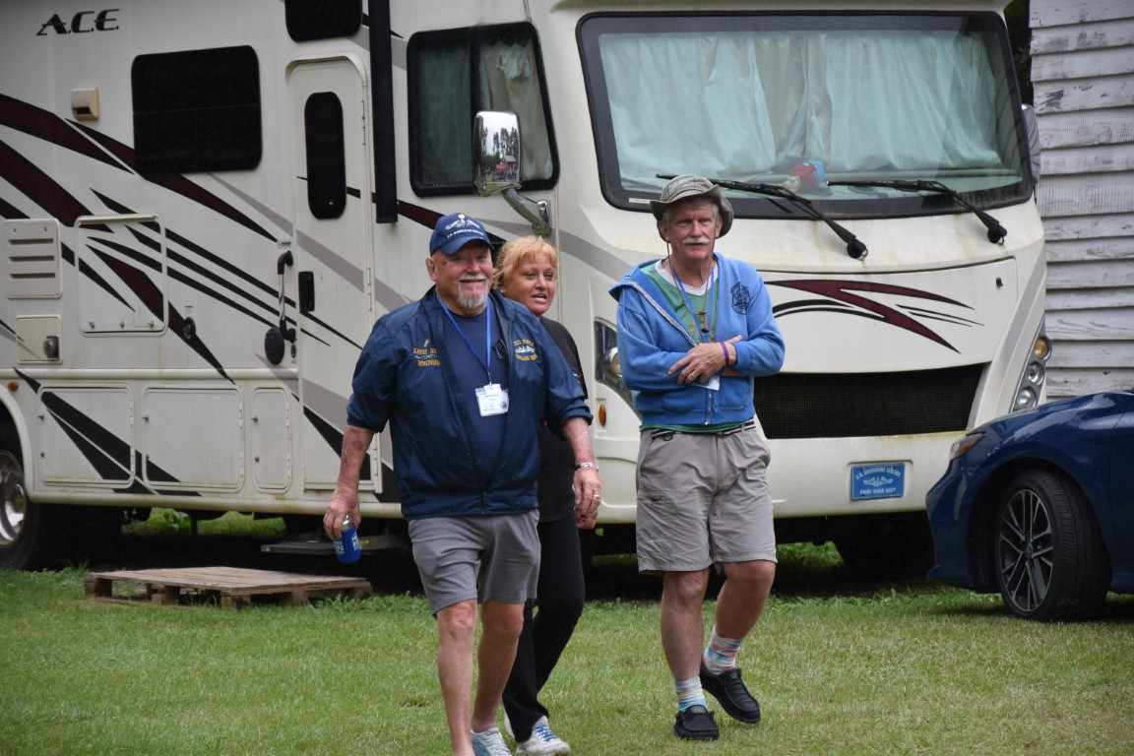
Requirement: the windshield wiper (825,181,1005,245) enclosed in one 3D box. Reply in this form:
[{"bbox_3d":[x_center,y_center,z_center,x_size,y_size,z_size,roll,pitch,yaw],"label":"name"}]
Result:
[{"bbox_3d":[1.503,-0.700,21.070,1.030,0.280,0.140,-3,2,-40],"label":"windshield wiper"}]

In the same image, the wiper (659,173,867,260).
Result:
[{"bbox_3d":[0.815,-0.668,20.580,0.950,0.370,0.150,-2,2,-27],"label":"wiper"}]

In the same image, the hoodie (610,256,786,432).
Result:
[{"bbox_3d":[0.416,-0.119,15.900,0.550,0.550,0.400,-2,1,-8],"label":"hoodie"}]

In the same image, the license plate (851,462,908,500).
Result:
[{"bbox_3d":[1.367,0.457,21.700,0.305,0.152,0.010,-3,7,-38],"label":"license plate"}]

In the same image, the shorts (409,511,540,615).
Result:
[{"bbox_3d":[-0.281,0.504,15.120,0.400,0.440,0.330,-2,1,-9],"label":"shorts"}]

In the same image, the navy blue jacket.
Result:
[{"bbox_3d":[-0.303,0.084,15.300,0.720,0.710,0.420,-2,1,-12],"label":"navy blue jacket"}]

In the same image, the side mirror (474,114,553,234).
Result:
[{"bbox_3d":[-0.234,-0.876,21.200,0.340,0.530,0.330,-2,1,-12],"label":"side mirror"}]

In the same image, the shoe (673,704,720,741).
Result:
[{"bbox_3d":[0.415,1.090,15.800,0.118,0.105,0.290,-2,1,-8],"label":"shoe"}]

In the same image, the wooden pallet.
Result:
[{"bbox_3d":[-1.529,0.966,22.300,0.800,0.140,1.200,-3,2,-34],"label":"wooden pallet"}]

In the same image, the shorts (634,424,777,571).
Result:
[{"bbox_3d":[0.446,0.386,15.950,0.440,0.480,0.320,-2,1,-14],"label":"shorts"}]

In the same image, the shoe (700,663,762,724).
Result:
[{"bbox_3d":[0.539,1.040,16.250,0.105,0.110,0.290,-2,23,-27],"label":"shoe"}]

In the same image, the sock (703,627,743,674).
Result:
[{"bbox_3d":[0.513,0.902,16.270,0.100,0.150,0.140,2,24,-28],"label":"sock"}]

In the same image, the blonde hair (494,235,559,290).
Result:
[{"bbox_3d":[-0.126,-0.363,15.650,0.185,0.190,0.210,-2,2,-25],"label":"blonde hair"}]

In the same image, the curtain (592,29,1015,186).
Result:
[{"bbox_3d":[1.075,-1.211,22.000,2.300,0.720,0.250,-3,2,-38],"label":"curtain"}]

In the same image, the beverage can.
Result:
[{"bbox_3d":[-0.668,0.490,15.050,0.072,0.135,0.072,-13,15,0],"label":"beverage can"}]

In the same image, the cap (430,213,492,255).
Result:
[{"bbox_3d":[-0.324,-0.437,15.050,0.175,0.140,0.265,-2,1,-17],"label":"cap"}]

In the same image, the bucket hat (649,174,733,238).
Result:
[{"bbox_3d":[0.399,-0.551,15.850,0.275,0.180,0.310,-2,-11,-4],"label":"bucket hat"}]

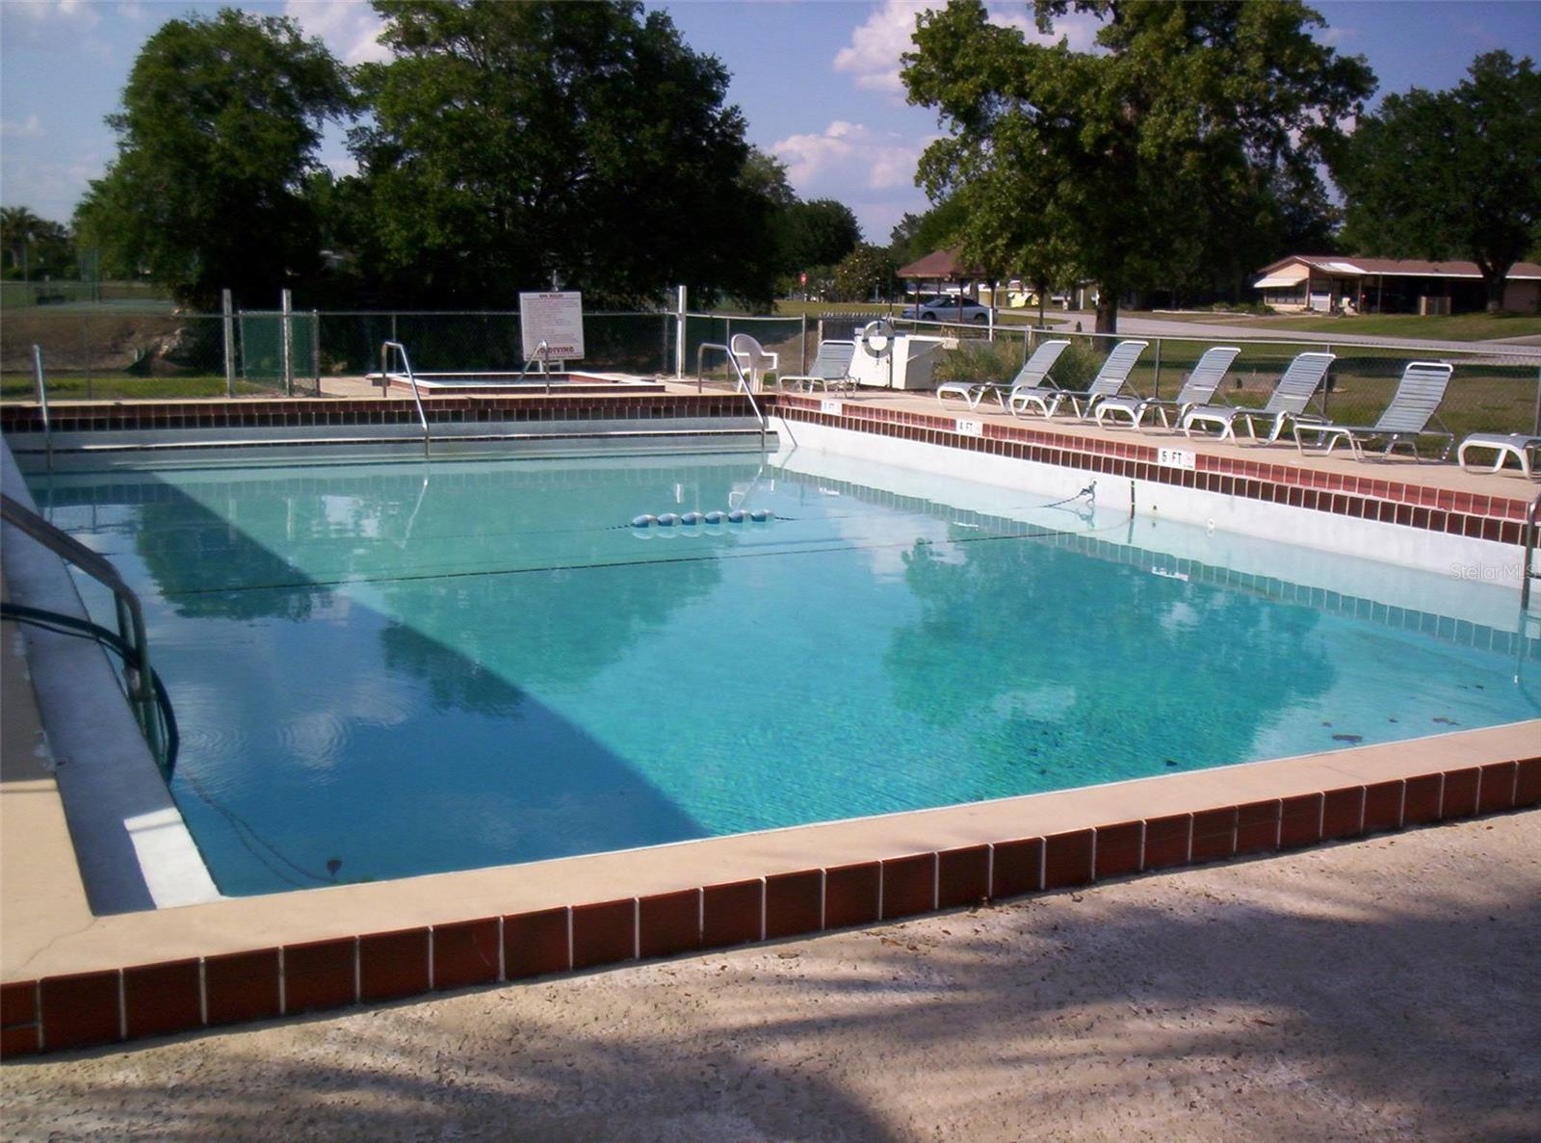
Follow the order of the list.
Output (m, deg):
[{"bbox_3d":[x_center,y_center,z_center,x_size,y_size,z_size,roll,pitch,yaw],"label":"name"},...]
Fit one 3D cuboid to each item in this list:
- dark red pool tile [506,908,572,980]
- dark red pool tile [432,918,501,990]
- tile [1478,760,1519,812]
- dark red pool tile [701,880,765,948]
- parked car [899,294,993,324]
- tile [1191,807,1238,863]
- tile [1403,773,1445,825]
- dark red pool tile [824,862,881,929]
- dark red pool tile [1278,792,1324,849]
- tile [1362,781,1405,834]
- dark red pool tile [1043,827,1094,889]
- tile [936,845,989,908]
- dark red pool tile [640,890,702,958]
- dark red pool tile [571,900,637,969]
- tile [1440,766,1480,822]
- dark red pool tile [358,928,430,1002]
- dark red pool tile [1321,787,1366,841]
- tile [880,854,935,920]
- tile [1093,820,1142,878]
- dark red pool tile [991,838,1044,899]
[{"bbox_3d":[-0.520,0.822,3.632,0.150,0.146,0.018,-3,10,-25],"label":"dark red pool tile"},{"bbox_3d":[-0.640,0.800,3.445,0.149,0.144,0.020,-3,10,-26],"label":"dark red pool tile"},{"bbox_3d":[2.179,0.647,4.935,0.150,0.146,0.018,-3,10,-25],"label":"tile"},{"bbox_3d":[-0.093,0.807,3.883,0.151,0.146,0.020,-4,11,-25],"label":"dark red pool tile"},{"bbox_3d":[8.775,-12.737,80.000,4.650,1.370,1.760,-1,10,-12],"label":"parked car"},{"bbox_3d":[1.196,0.709,4.449,0.150,0.146,0.018,-3,10,-25],"label":"tile"},{"bbox_3d":[1.839,0.644,4.647,0.149,0.144,0.020,-3,10,-26],"label":"tile"},{"bbox_3d":[0.188,0.755,3.842,0.149,0.144,0.020,-3,10,-26],"label":"dark red pool tile"},{"bbox_3d":[1.477,0.693,4.587,0.150,0.146,0.018,-3,10,-25],"label":"dark red pool tile"},{"bbox_3d":[1.773,0.683,4.768,0.151,0.146,0.020,-4,11,-25],"label":"tile"},{"bbox_3d":[0.767,0.741,4.244,0.150,0.146,0.018,-3,10,-25],"label":"dark red pool tile"},{"bbox_3d":[0.480,0.761,4.108,0.150,0.146,0.018,-3,10,-25],"label":"tile"},{"bbox_3d":[-0.238,0.815,3.815,0.151,0.146,0.020,-4,11,-25],"label":"dark red pool tile"},{"bbox_3d":[-0.378,0.815,3.700,0.150,0.146,0.018,-3,10,-25],"label":"dark red pool tile"},{"bbox_3d":[2.039,0.655,4.865,0.150,0.146,0.018,-3,10,-25],"label":"tile"},{"bbox_3d":[-0.813,0.846,3.543,0.151,0.146,0.020,-4,11,-25],"label":"dark red pool tile"},{"bbox_3d":[1.567,0.662,4.512,0.149,0.144,0.020,-3,10,-26],"label":"dark red pool tile"},{"bbox_3d":[0.341,0.781,4.088,0.151,0.146,0.020,-4,11,-25],"label":"tile"},{"bbox_3d":[0.911,0.730,4.312,0.150,0.146,0.018,-3,10,-25],"label":"tile"},{"bbox_3d":[0.603,0.726,4.043,0.149,0.144,0.020,-3,10,-26],"label":"dark red pool tile"}]

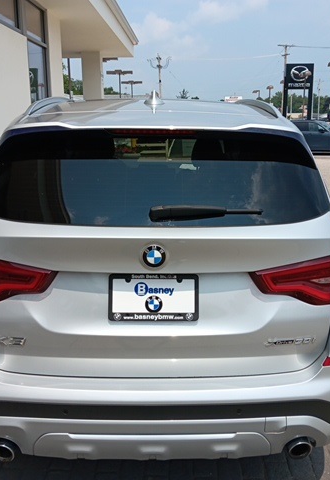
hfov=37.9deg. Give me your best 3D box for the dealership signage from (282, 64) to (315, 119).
[{"bbox_3d":[15.149,-15.698,54.851,3.150,8.000,0.500,2,14,8],"label":"dealership signage"}]

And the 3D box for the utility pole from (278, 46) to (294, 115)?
[{"bbox_3d":[17.149,-21.242,68.946,2.400,12.200,0.300,2,14,10],"label":"utility pole"}]

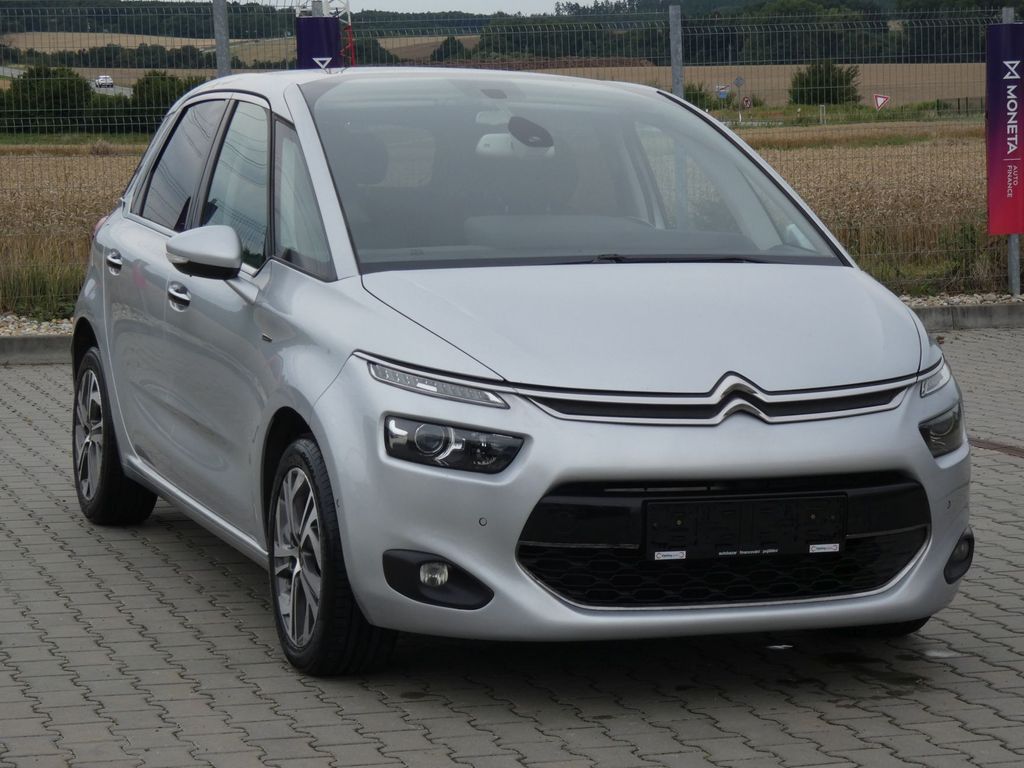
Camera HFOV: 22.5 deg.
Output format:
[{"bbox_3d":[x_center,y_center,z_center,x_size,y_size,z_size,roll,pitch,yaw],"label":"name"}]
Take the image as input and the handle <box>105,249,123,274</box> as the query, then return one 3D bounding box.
[{"bbox_3d":[-1.342,-0.405,8.656,0.050,0.080,0.210,-1,6,-20],"label":"handle"}]

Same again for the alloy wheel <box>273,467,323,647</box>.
[{"bbox_3d":[-0.472,0.448,6.692,0.190,0.470,0.470,-1,6,-20],"label":"alloy wheel"}]

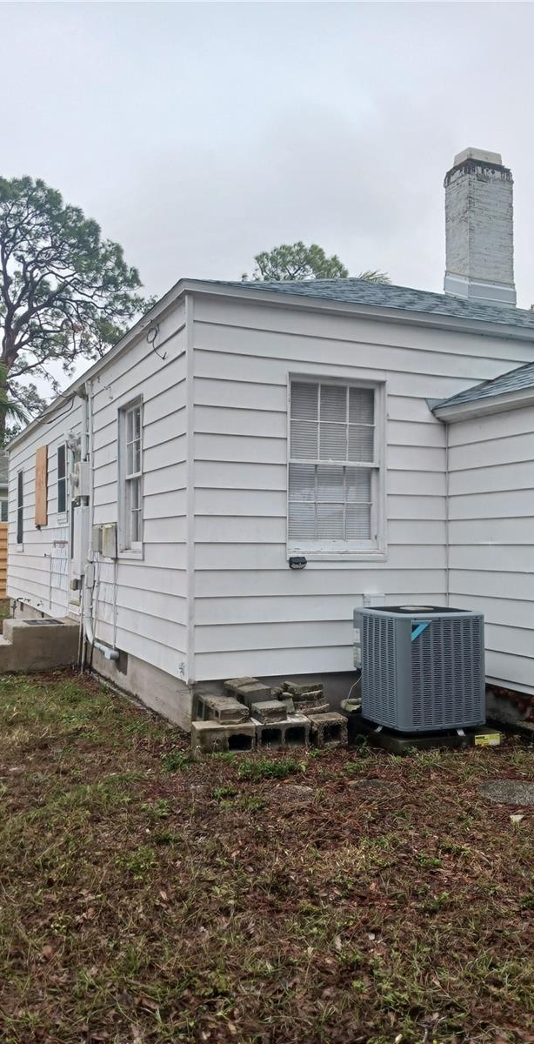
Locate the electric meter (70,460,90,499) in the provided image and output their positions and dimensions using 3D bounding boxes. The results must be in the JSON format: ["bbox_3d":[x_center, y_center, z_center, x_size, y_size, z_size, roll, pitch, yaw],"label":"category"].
[{"bbox_3d":[-2.134,-0.471,9.296,0.170,0.383,0.300,1,-2,-24],"label":"electric meter"}]

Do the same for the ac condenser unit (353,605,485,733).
[{"bbox_3d":[1.083,1.025,5.835,0.660,0.765,0.670,1,-2,-25],"label":"ac condenser unit"}]

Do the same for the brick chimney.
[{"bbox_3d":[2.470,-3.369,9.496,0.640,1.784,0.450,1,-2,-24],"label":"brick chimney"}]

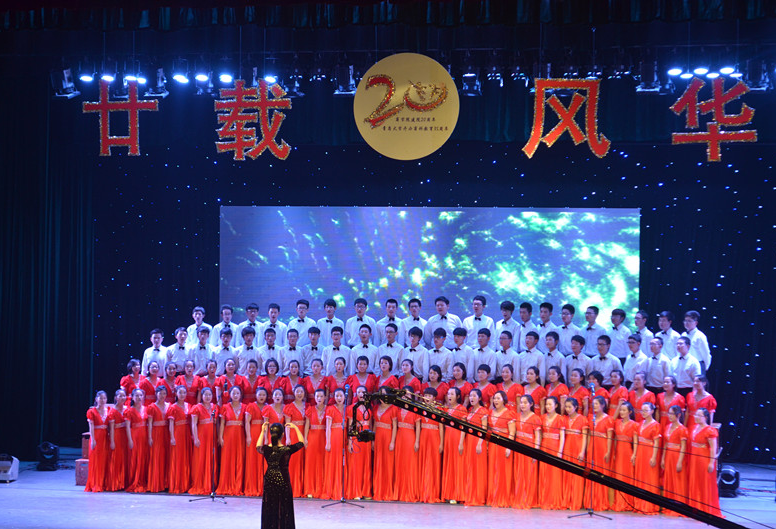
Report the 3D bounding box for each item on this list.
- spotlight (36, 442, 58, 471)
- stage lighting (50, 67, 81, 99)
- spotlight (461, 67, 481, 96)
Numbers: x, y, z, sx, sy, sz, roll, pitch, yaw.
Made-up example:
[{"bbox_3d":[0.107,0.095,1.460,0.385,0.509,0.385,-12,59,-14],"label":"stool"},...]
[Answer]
[{"bbox_3d":[-5.808,3.275,31.000,0.360,0.460,0.310,1,0,6],"label":"spotlight"},{"bbox_3d":[-5.749,-3.244,32.400,0.440,0.460,0.380,-12,-19,-4],"label":"stage lighting"},{"bbox_3d":[1.407,-3.121,31.000,0.350,0.450,0.330,0,-23,0],"label":"spotlight"}]

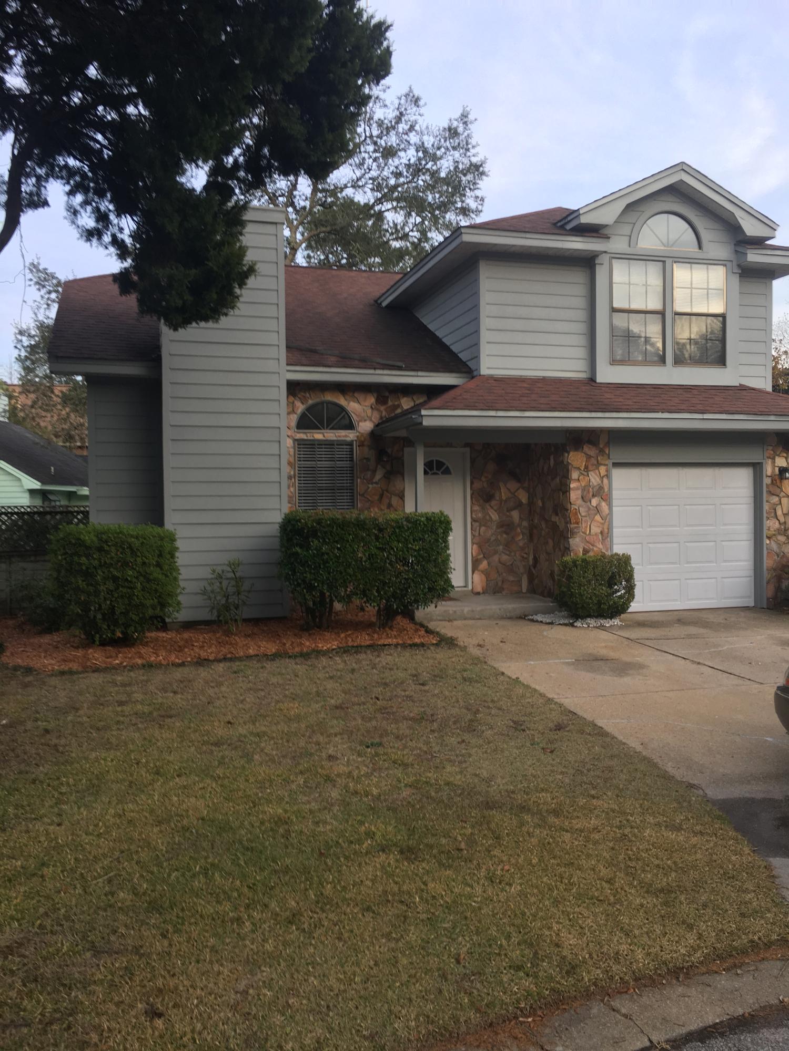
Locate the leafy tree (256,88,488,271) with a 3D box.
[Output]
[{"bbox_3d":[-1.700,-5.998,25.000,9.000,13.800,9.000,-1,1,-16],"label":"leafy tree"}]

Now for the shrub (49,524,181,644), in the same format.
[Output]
[{"bbox_3d":[-3.290,0.677,10.450,1.421,1.327,1.321,-1,1,-16],"label":"shrub"}]

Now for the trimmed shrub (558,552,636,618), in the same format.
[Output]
[{"bbox_3d":[2.649,0.811,11.650,0.910,0.847,0.865,-1,1,-16],"label":"trimmed shrub"}]

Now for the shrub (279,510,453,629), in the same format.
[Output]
[{"bbox_3d":[-0.353,0.544,10.950,2.052,1.421,1.050,-1,1,-16],"label":"shrub"}]

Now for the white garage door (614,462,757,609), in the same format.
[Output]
[{"bbox_3d":[4.199,0.139,12.850,2.420,2.140,0.100,-1,1,-16],"label":"white garage door"}]

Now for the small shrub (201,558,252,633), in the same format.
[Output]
[{"bbox_3d":[-2.077,0.857,10.950,0.595,0.855,0.565,-1,1,-16],"label":"small shrub"}]

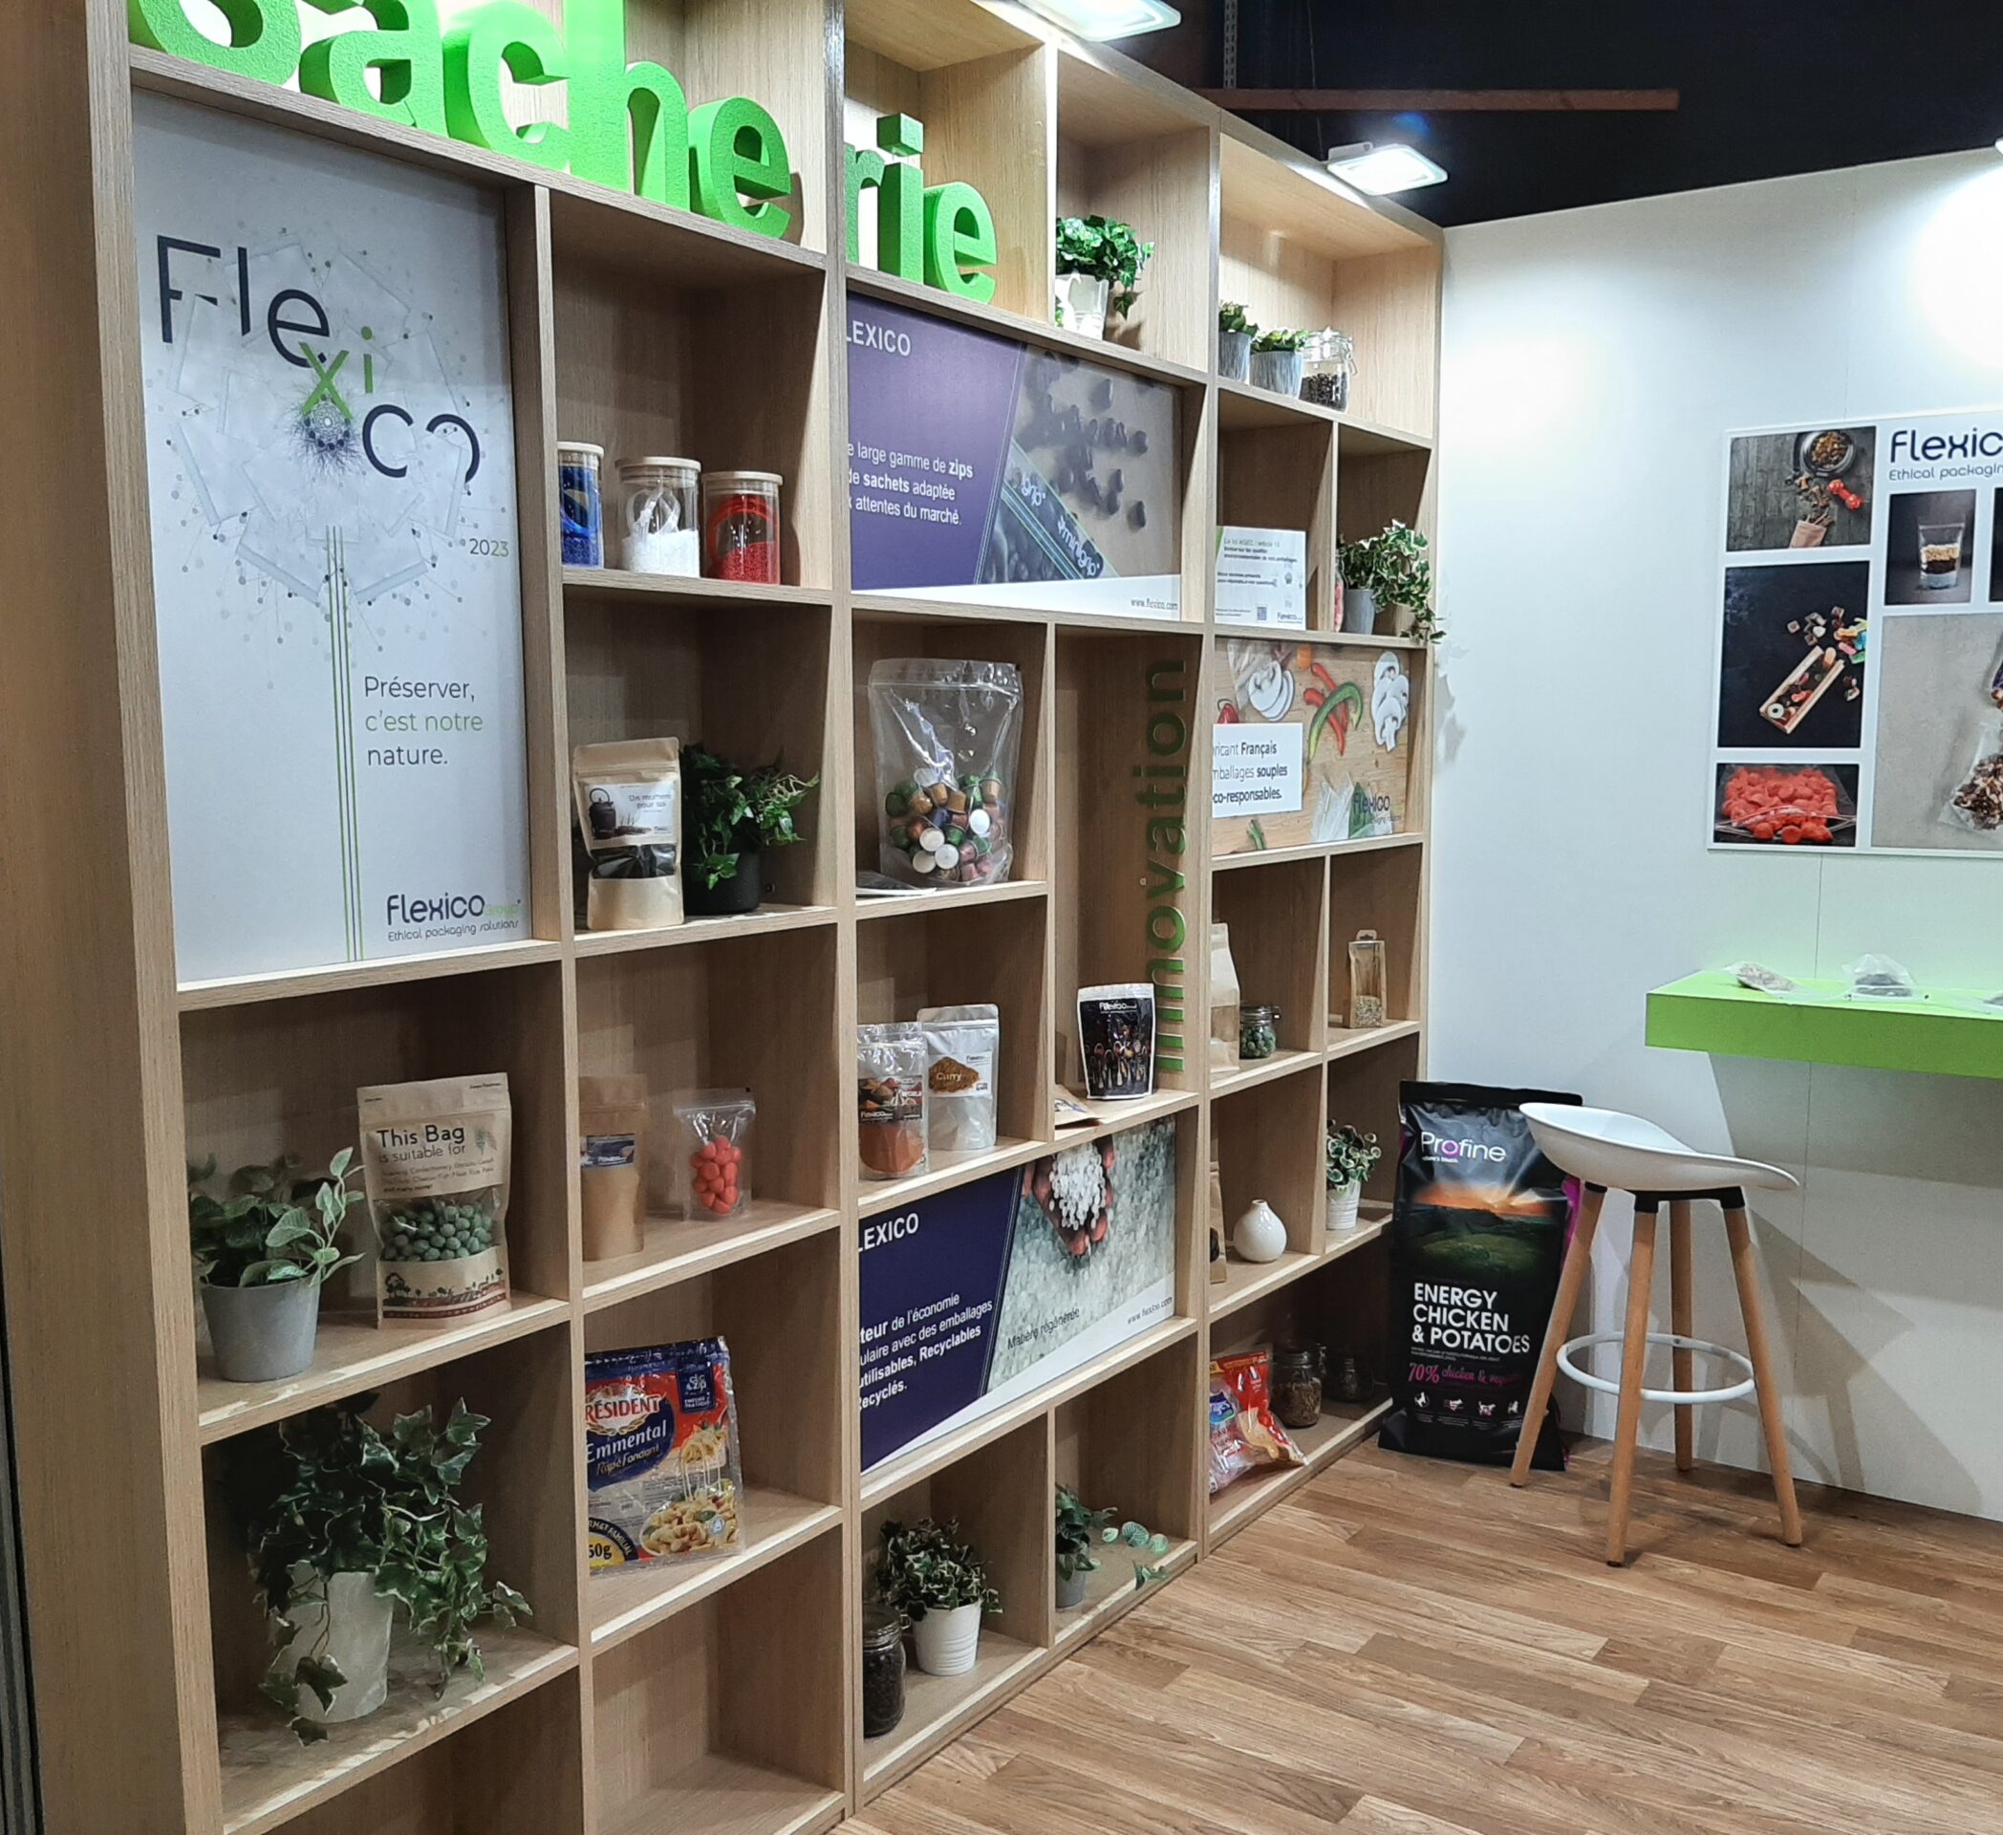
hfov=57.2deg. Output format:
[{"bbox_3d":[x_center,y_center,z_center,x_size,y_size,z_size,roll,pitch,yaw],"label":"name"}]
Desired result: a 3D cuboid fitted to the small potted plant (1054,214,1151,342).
[{"bbox_3d":[0.116,-1.029,3.019,0.210,0.210,0.234,4,8,36],"label":"small potted plant"}]

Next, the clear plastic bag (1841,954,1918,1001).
[{"bbox_3d":[1.617,0.109,3.376,0.130,0.066,0.140,4,7,36],"label":"clear plastic bag"}]

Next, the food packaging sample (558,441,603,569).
[{"bbox_3d":[-0.520,-0.477,2.164,0.101,0.150,0.101,4,8,36],"label":"food packaging sample"}]

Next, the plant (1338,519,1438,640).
[{"bbox_3d":[0.801,-0.691,3.823,0.180,0.250,0.200,4,7,36],"label":"plant"}]

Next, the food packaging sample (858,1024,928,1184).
[{"bbox_3d":[-0.169,0.262,2.640,0.132,0.224,0.065,-2,6,-16],"label":"food packaging sample"}]

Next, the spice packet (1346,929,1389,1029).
[{"bbox_3d":[0.781,0.131,3.938,0.068,0.206,0.045,0,6,-2],"label":"spice packet"}]

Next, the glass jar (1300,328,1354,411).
[{"bbox_3d":[0.634,-1.061,3.608,0.110,0.180,0.110,0,6,0],"label":"glass jar"}]

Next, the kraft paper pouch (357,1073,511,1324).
[{"bbox_3d":[-0.629,0.313,2.051,0.162,0.265,0.075,-4,7,-30],"label":"kraft paper pouch"}]

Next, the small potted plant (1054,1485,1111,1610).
[{"bbox_3d":[0.107,1.046,3.061,0.130,0.205,0.140,0,6,0],"label":"small potted plant"}]

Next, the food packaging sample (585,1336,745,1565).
[{"bbox_3d":[-0.457,0.683,2.349,0.220,0.280,0.055,-2,-5,-20],"label":"food packaging sample"}]

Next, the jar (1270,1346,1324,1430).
[{"bbox_3d":[0.629,0.994,3.906,0.112,0.156,0.112,0,6,0],"label":"jar"}]

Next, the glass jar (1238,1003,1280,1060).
[{"bbox_3d":[0.495,0.222,3.602,0.092,0.098,0.092,0,6,0],"label":"glass jar"}]

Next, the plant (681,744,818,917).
[{"bbox_3d":[-0.351,-0.119,2.410,0.175,0.219,0.175,4,8,36],"label":"plant"}]

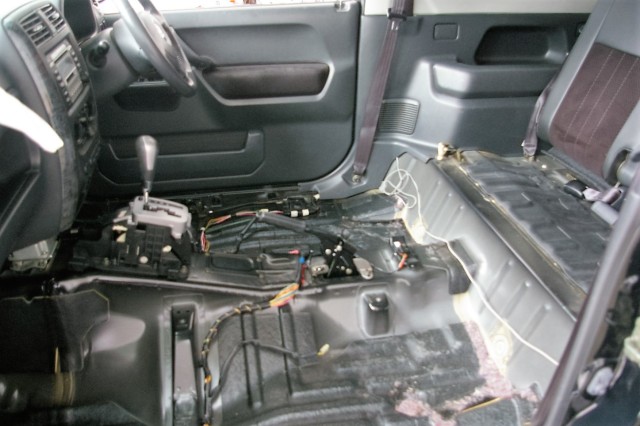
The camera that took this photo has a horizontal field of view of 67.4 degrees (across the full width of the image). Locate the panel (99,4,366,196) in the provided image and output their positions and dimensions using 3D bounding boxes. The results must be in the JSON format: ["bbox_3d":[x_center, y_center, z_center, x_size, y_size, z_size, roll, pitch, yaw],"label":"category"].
[{"bbox_3d":[-0.324,-0.371,1.626,0.930,0.610,0.090,-6,33,-12],"label":"panel"}]

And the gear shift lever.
[{"bbox_3d":[-0.375,-0.091,1.036,0.047,0.170,0.043,2,31,-16],"label":"gear shift lever"}]

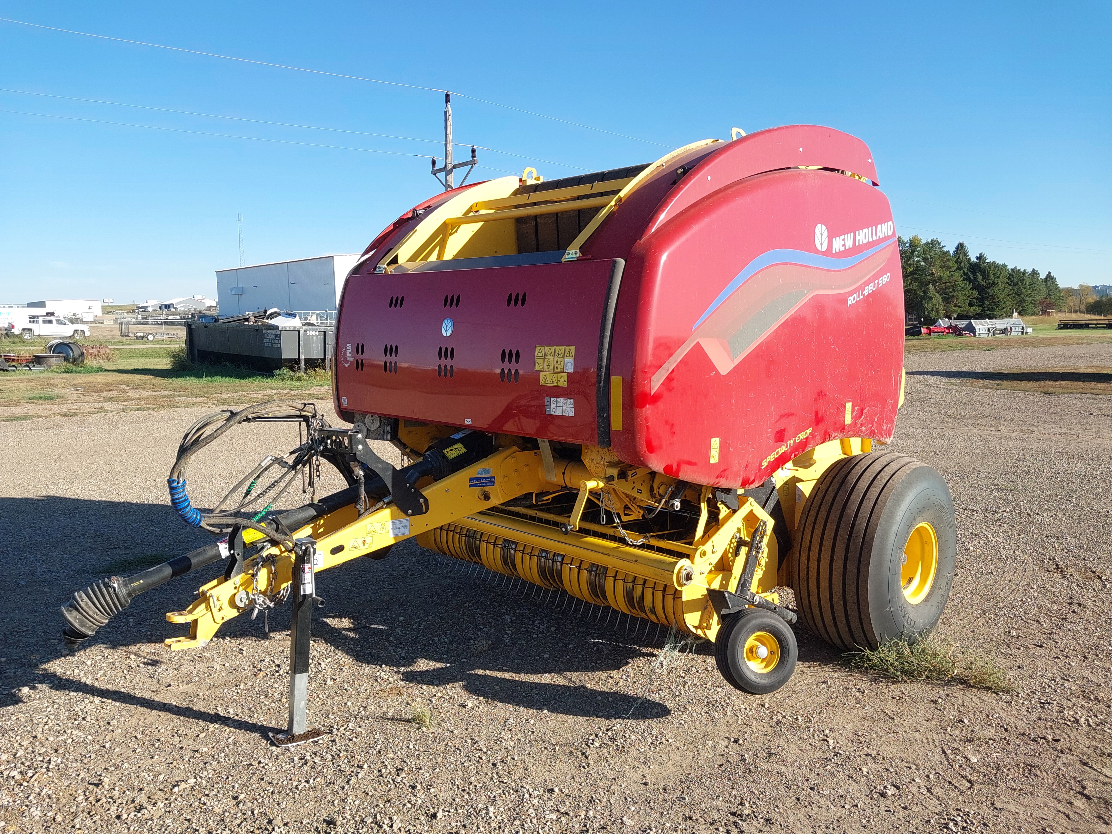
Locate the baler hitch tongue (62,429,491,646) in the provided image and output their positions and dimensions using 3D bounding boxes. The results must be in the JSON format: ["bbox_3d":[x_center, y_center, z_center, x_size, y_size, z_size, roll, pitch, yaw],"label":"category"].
[{"bbox_3d":[-0.967,0.463,3.705,2.000,0.720,0.420,-6,9,-44],"label":"baler hitch tongue"}]

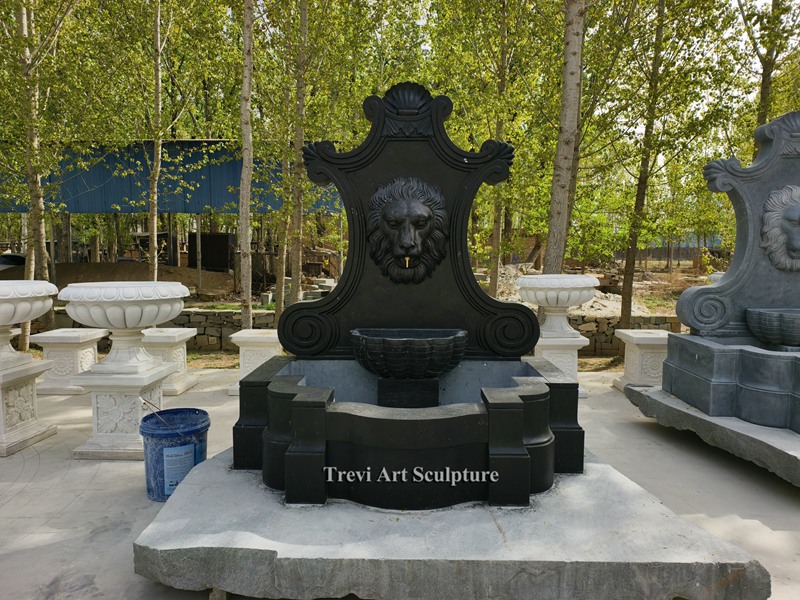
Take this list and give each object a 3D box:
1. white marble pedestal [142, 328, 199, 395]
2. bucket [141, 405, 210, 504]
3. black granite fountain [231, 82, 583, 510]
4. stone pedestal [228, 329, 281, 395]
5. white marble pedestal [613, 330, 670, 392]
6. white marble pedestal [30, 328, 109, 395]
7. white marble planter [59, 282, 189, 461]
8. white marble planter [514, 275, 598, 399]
[{"bbox_3d":[-2.080,0.537,4.692,0.436,0.499,0.436,0,5,2],"label":"white marble pedestal"},{"bbox_3d":[-1.127,0.779,2.697,0.326,0.371,0.326,0,5,0],"label":"bucket"},{"bbox_3d":[0.047,-0.190,2.766,1.775,2.106,1.134,0,5,1],"label":"black granite fountain"},{"bbox_3d":[-1.216,0.537,4.666,0.436,0.499,0.436,0,5,-3],"label":"stone pedestal"},{"bbox_3d":[2.112,0.543,4.485,0.436,0.499,0.436,0,5,3],"label":"white marble pedestal"},{"bbox_3d":[-2.903,0.538,4.719,0.436,0.499,0.436,0,5,0],"label":"white marble pedestal"},{"bbox_3d":[-1.670,0.412,3.262,0.692,1.003,0.692,0,5,2],"label":"white marble planter"},{"bbox_3d":[1.309,0.291,4.499,0.692,1.003,0.692,0,5,-3],"label":"white marble planter"}]

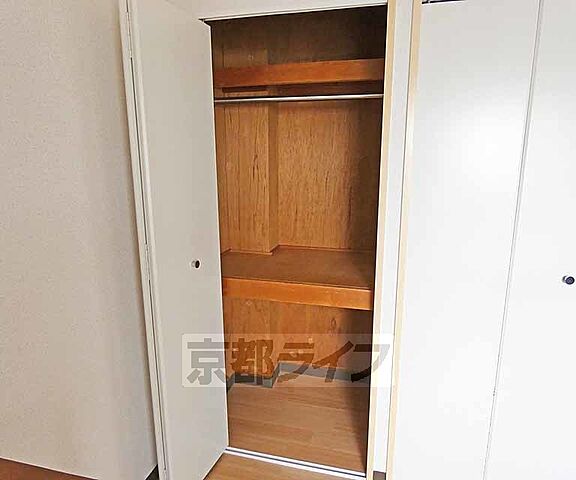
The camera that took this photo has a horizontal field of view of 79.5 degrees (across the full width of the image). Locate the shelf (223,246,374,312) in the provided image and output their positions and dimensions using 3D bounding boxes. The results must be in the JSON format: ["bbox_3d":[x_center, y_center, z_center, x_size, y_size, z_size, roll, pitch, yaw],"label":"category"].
[{"bbox_3d":[0.024,0.158,1.825,0.841,0.088,0.686,2,11,13],"label":"shelf"}]

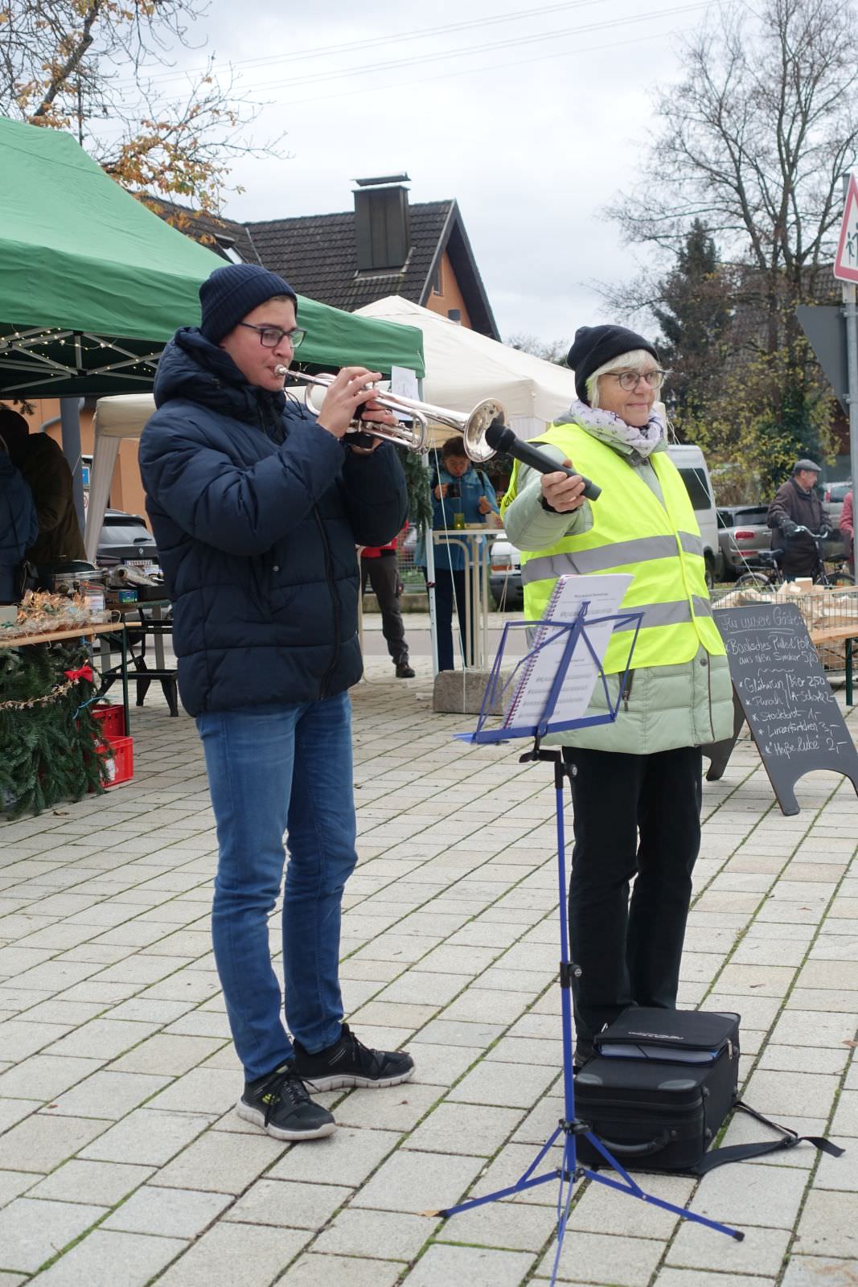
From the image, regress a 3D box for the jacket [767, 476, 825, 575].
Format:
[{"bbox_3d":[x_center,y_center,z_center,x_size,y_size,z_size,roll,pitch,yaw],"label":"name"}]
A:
[{"bbox_3d":[3.261,-1.036,17.000,0.450,0.880,0.560,3,6,44],"label":"jacket"}]

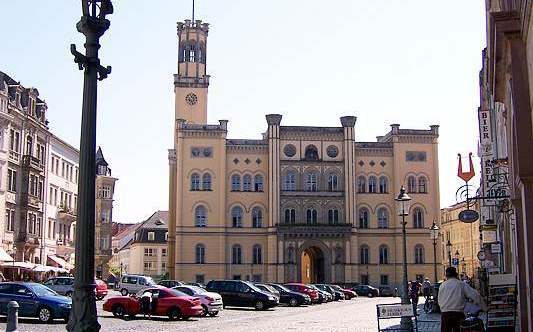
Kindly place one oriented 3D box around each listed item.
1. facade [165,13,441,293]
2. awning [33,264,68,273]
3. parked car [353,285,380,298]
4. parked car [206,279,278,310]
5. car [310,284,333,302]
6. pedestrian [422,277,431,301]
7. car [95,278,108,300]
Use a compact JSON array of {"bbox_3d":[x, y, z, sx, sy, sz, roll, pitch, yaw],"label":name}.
[{"bbox_3d":[4.832,-0.931,99.902,36.870,39.090,14.000,1,-9,-5],"label":"facade"},{"bbox_3d":[-18.170,8.622,57.000,2.600,0.750,3.200,0,-9,2],"label":"awning"},{"bbox_3d":[10.570,13.913,75.000,4.250,1.420,1.720,-5,-10,28],"label":"parked car"},{"bbox_3d":[-1.452,7.824,41.000,4.550,1.730,1.810,-5,-10,28],"label":"parked car"},{"bbox_3d":[3.479,10.802,57.500,4.150,1.440,1.720,-4,-10,26],"label":"car"},{"bbox_3d":[12.649,9.767,53.500,0.520,1.730,0.380,-2,-9,9],"label":"pedestrian"},{"bbox_3d":[-12.848,8.832,48.500,1.700,1.480,4.000,5,-11,-30],"label":"car"}]

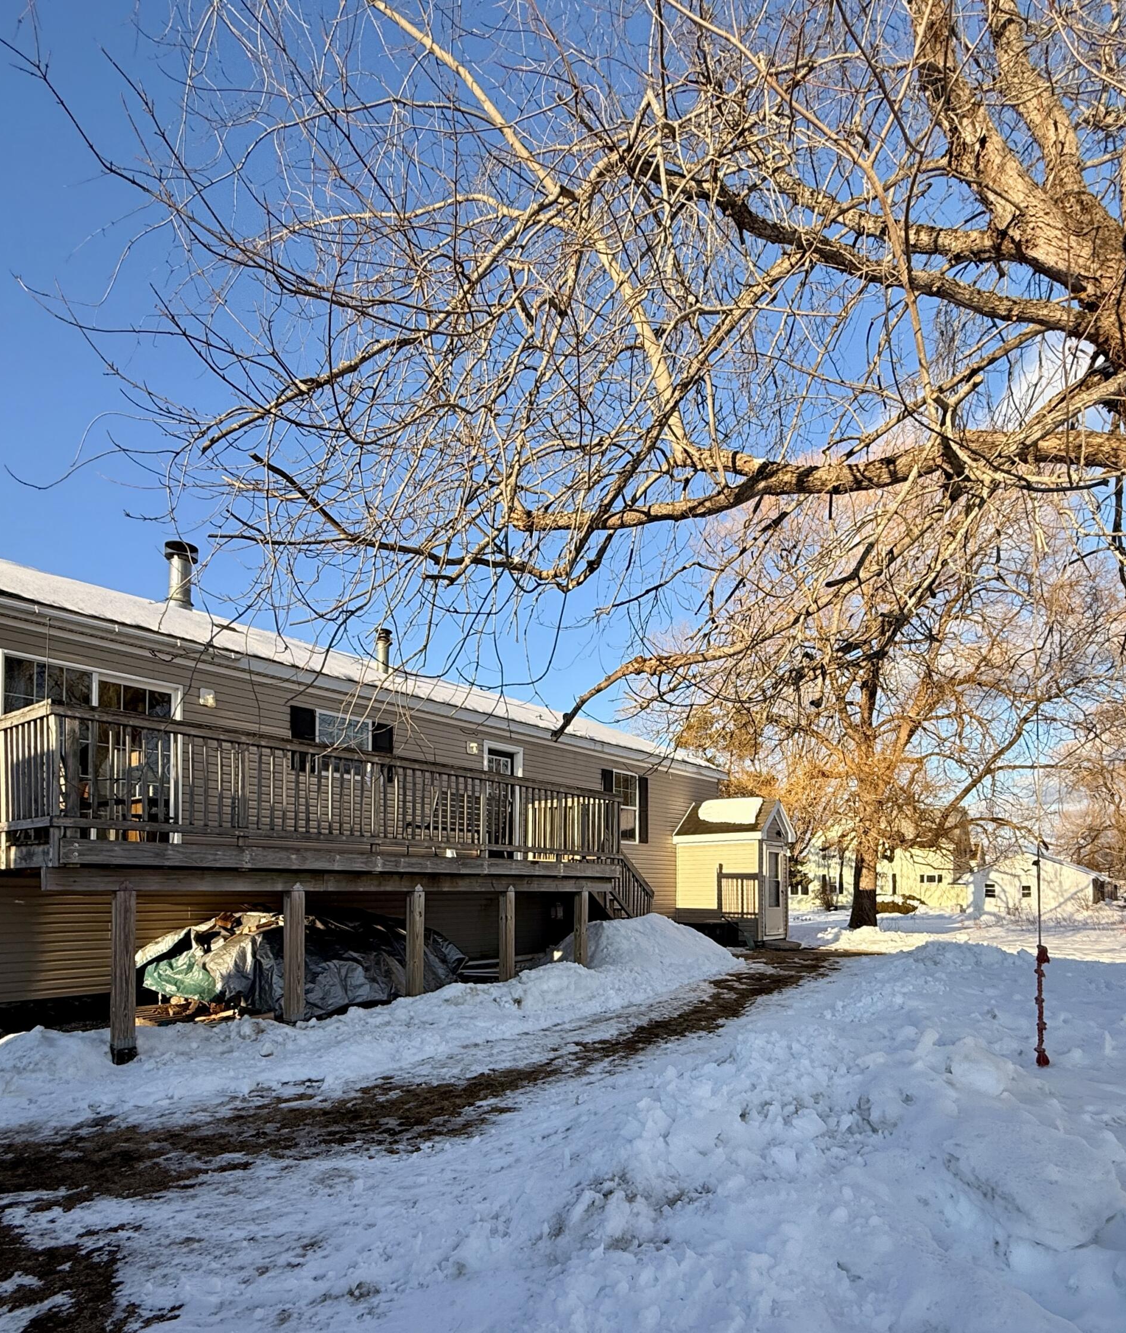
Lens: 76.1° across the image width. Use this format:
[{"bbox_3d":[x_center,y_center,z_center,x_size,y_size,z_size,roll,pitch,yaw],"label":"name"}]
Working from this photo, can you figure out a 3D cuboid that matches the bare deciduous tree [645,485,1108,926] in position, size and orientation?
[{"bbox_3d":[11.107,1.820,26.814,15.500,15.000,14.500,0,-14,0],"label":"bare deciduous tree"}]

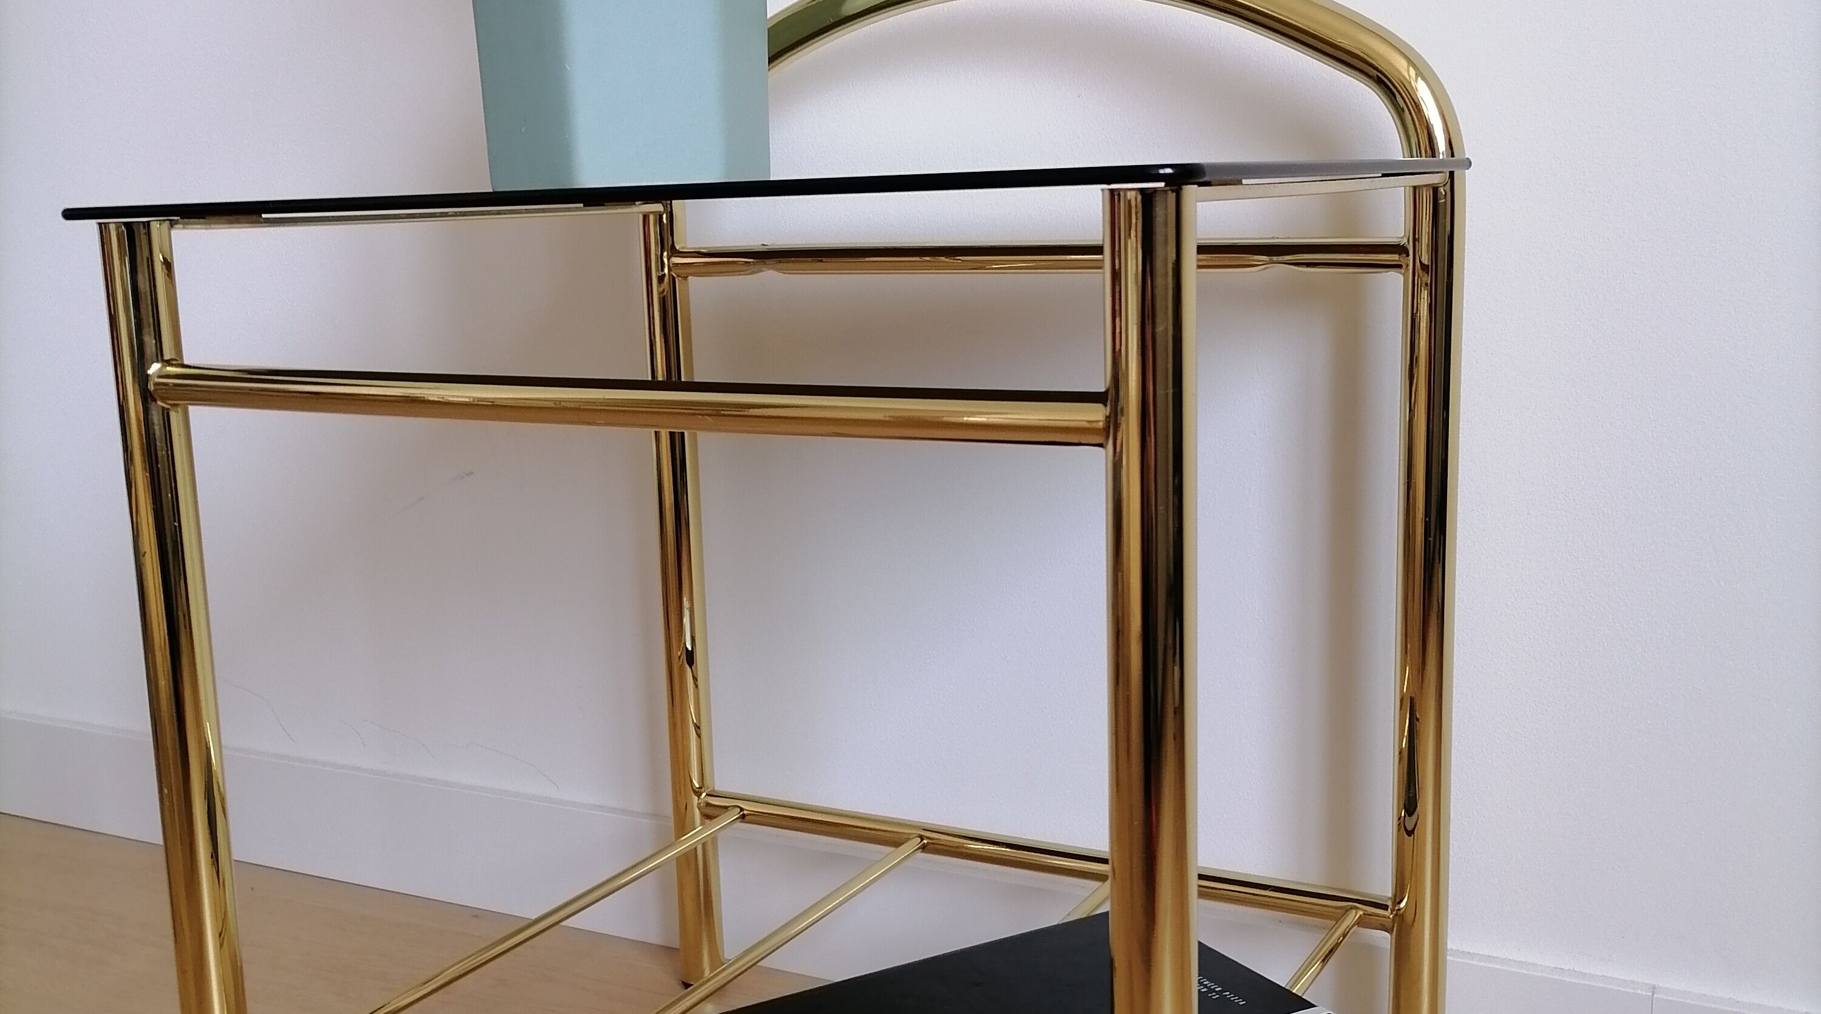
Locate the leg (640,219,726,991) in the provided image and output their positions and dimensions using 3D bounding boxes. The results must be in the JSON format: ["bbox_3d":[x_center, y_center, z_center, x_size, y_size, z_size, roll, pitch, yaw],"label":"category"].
[{"bbox_3d":[-0.125,0.055,1.011,0.025,0.446,0.025,-2,10,0],"label":"leg"}]

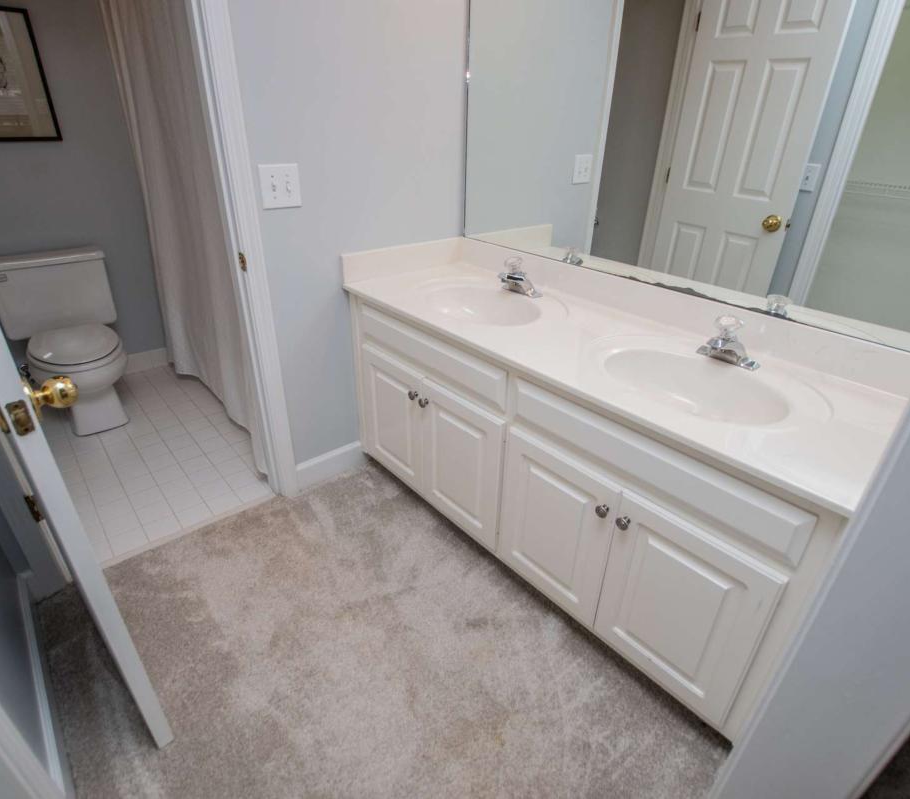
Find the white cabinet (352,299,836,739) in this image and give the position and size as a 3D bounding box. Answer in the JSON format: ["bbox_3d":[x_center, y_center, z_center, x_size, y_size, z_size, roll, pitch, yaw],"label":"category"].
[{"bbox_3d":[0.328,0.162,1.647,0.553,0.735,1.530,-22,37,-37],"label":"white cabinet"}]

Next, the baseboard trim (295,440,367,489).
[{"bbox_3d":[-0.502,0.266,2.043,0.315,0.115,0.015,-22,37,-37],"label":"baseboard trim"}]

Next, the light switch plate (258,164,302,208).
[{"bbox_3d":[-0.518,-0.636,1.489,0.121,0.124,0.008,-22,37,-37],"label":"light switch plate"}]

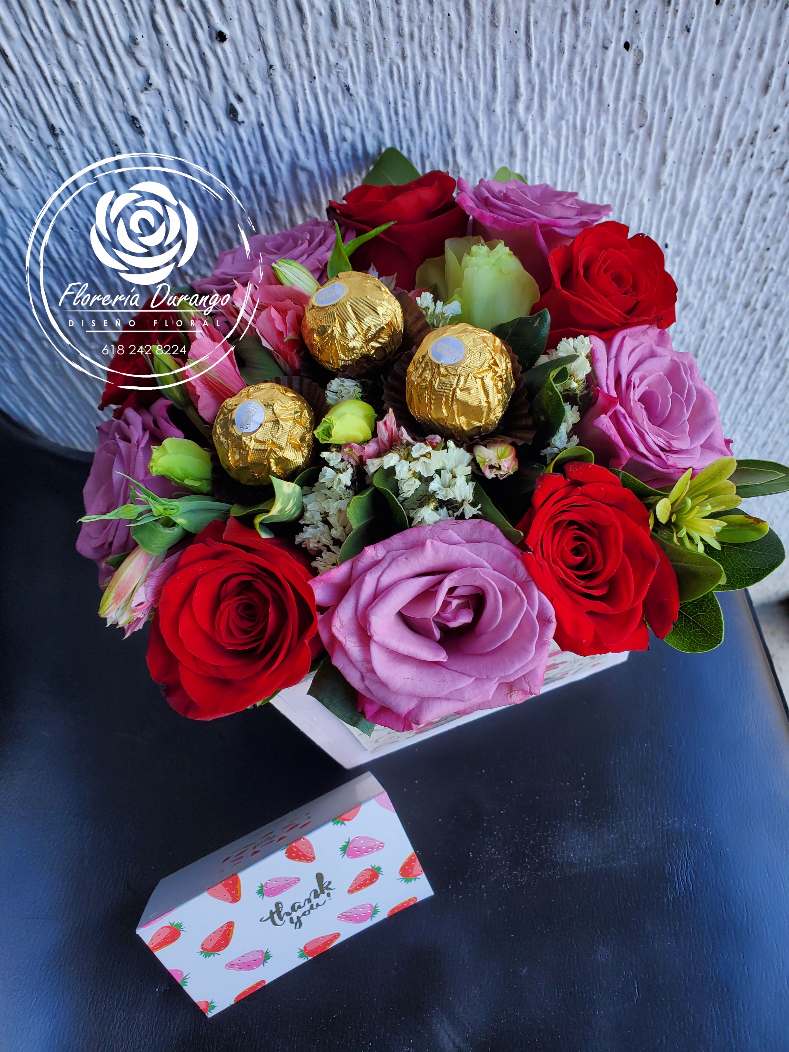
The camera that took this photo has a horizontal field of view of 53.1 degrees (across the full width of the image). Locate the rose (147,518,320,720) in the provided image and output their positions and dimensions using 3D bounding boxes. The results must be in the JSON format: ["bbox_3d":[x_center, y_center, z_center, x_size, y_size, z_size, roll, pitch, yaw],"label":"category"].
[{"bbox_3d":[-0.049,0.028,0.243,0.053,0.043,0.056,-1,76,1],"label":"rose"}]

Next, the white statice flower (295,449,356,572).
[{"bbox_3d":[-0.021,-0.005,0.240,0.017,0.022,0.031,-4,61,8],"label":"white statice flower"}]

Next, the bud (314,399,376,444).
[{"bbox_3d":[-0.015,-0.033,0.246,0.020,0.015,0.015,-10,66,-30],"label":"bud"}]

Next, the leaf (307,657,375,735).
[{"bbox_3d":[-0.017,0.053,0.247,0.020,0.016,0.019,-4,61,8],"label":"leaf"}]

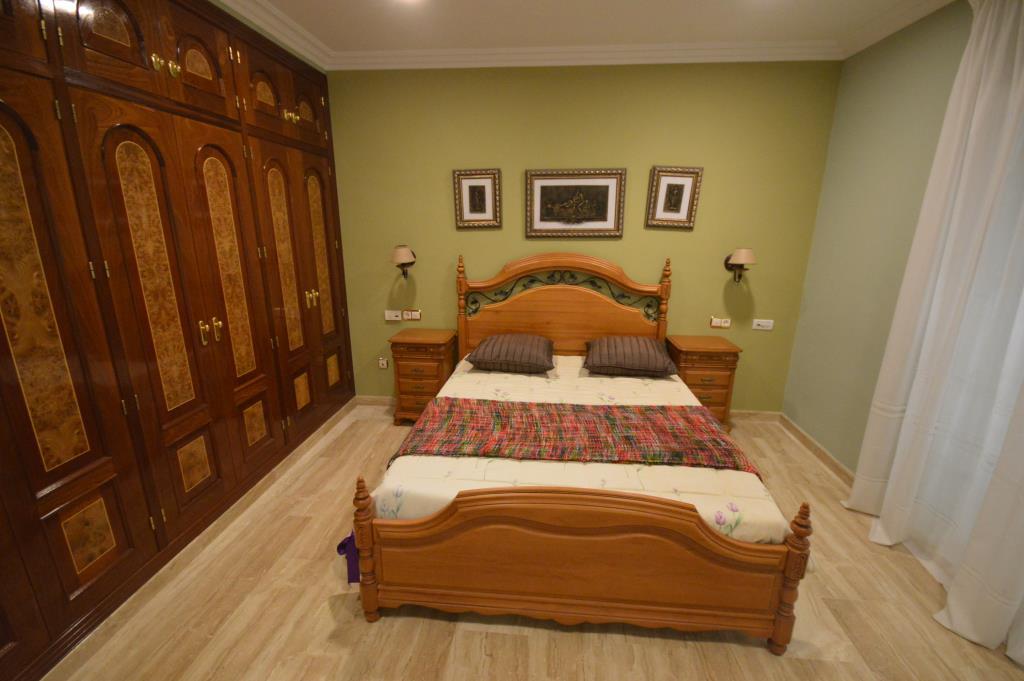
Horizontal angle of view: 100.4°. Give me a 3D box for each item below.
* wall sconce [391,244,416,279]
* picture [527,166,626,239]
[{"bbox_3d":[-0.816,-0.595,3.221,0.170,0.235,0.210,2,15,4],"label":"wall sconce"},{"bbox_3d":[0.455,-0.984,3.099,0.705,0.480,0.035,2,15,4],"label":"picture"}]

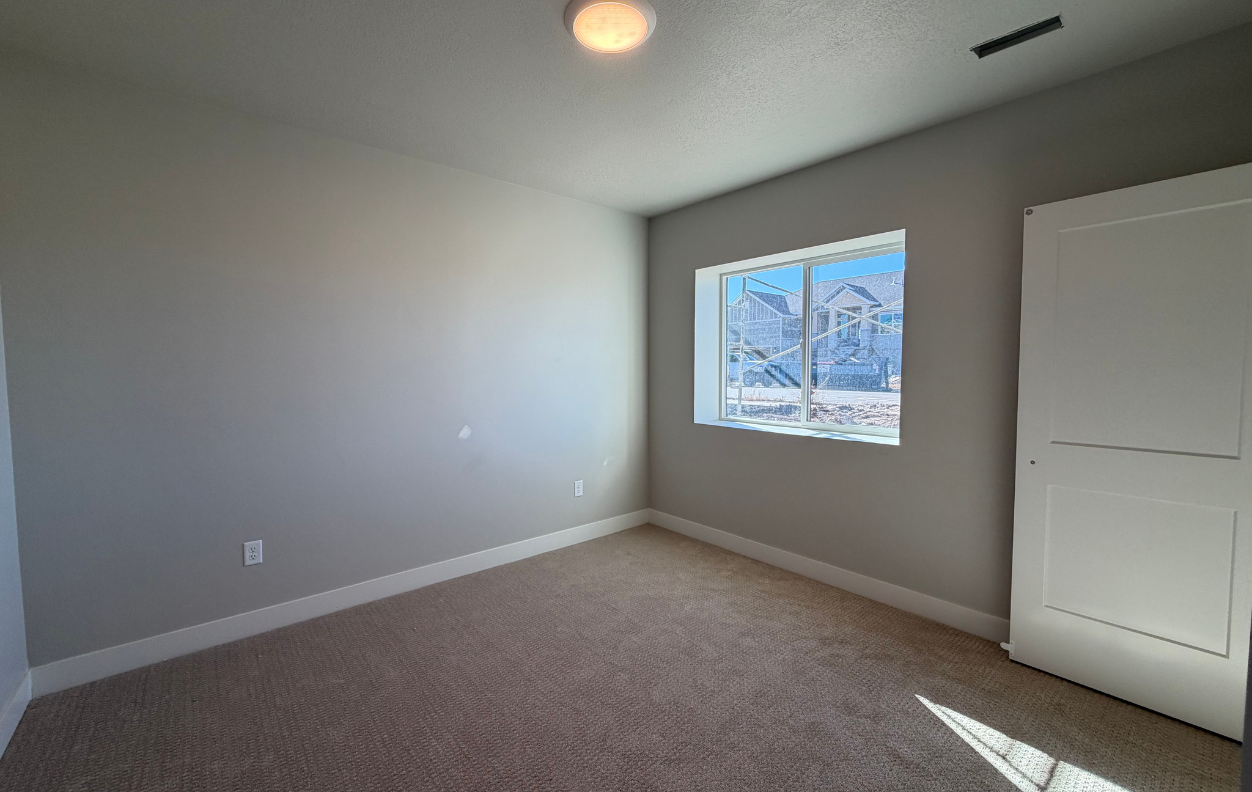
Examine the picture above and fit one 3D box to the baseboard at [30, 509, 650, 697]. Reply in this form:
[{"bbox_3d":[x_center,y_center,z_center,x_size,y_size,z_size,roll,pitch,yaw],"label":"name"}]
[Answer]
[{"bbox_3d":[-1.124,1.109,3.215,3.490,0.126,0.018,-3,5,-40],"label":"baseboard"}]

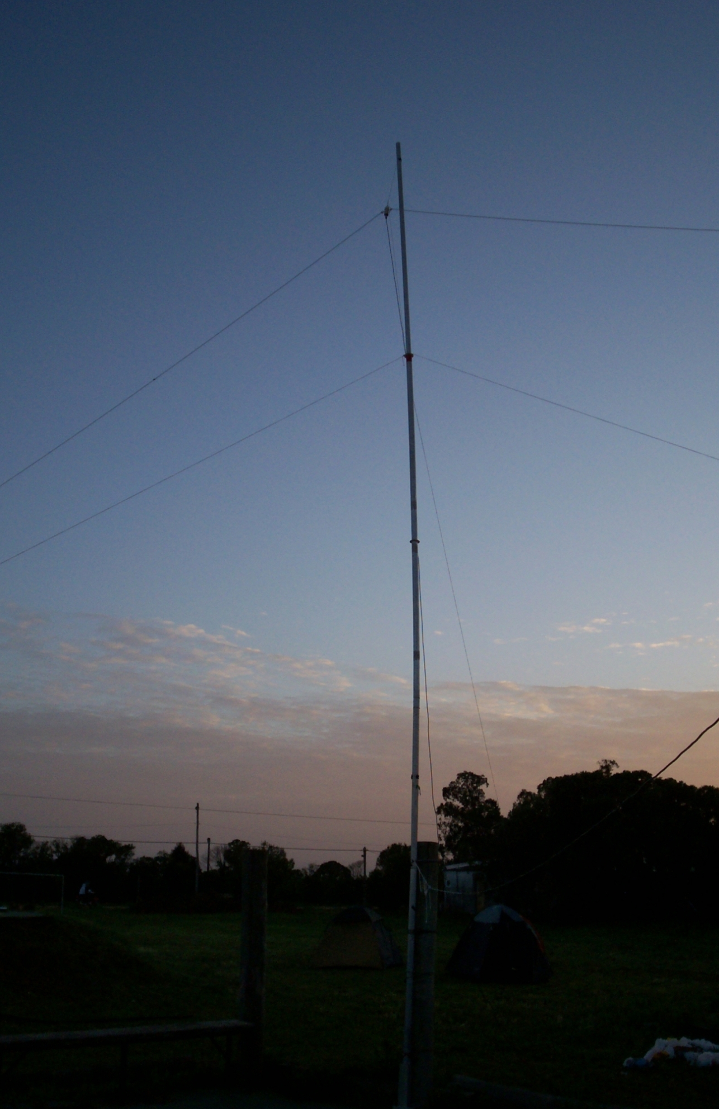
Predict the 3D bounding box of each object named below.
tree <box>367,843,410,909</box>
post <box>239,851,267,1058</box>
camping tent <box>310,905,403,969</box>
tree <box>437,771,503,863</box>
[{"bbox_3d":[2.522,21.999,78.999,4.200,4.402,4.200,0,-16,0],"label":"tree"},{"bbox_3d":[-0.974,3.671,10.550,0.200,1.932,0.200,0,-16,0],"label":"post"},{"bbox_3d":[-0.025,8.087,24.516,1.500,1.240,1.750,-4,-17,13],"label":"camping tent"},{"bbox_3d":[6.380,16.096,65.094,4.300,7.694,4.300,0,-16,0],"label":"tree"}]

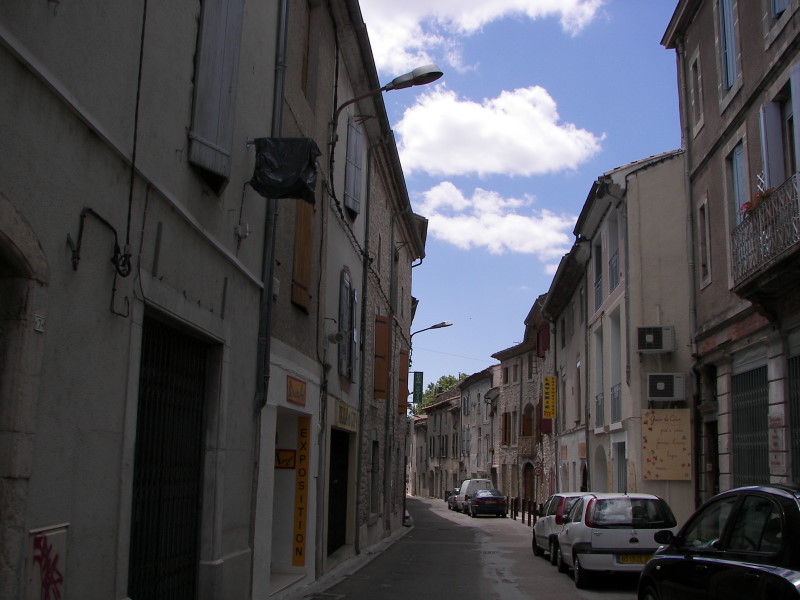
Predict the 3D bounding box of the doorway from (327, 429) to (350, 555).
[{"bbox_3d":[-1.172,3.528,15.579,0.220,2.200,2.900,1,-10,4],"label":"doorway"}]

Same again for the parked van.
[{"bbox_3d":[4.490,11.670,49.600,1.810,1.940,4.500,2,-12,-3],"label":"parked van"}]

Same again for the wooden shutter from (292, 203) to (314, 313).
[{"bbox_3d":[-1.336,-0.669,11.449,0.070,1.650,0.980,0,-10,6],"label":"wooden shutter"}]

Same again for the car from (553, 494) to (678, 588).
[{"bbox_3d":[3.633,4.068,14.307,1.660,1.450,3.830,0,-13,5],"label":"car"}]

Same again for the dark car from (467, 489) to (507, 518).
[{"bbox_3d":[4.466,10.630,43.525,1.730,1.410,4.450,1,-13,1],"label":"dark car"}]

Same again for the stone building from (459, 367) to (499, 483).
[{"bbox_3d":[9.030,10.243,59.974,7.500,9.300,13.000,2,-10,-5],"label":"stone building"}]

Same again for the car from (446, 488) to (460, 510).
[{"bbox_3d":[4.190,12.828,53.645,1.700,1.420,4.100,2,-12,-5],"label":"car"}]

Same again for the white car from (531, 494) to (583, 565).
[{"bbox_3d":[4.018,5.039,18.509,1.660,1.470,3.830,1,-13,2],"label":"white car"}]

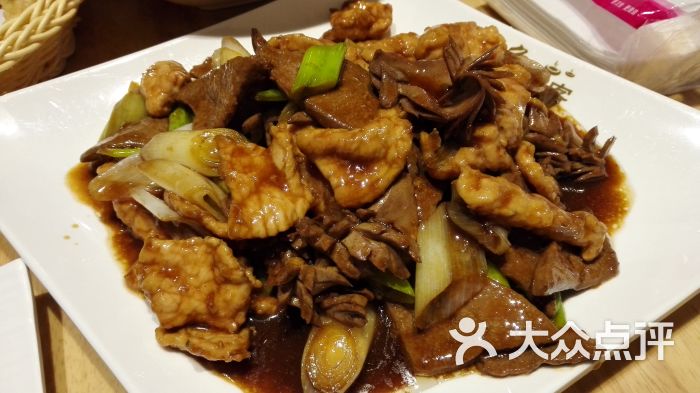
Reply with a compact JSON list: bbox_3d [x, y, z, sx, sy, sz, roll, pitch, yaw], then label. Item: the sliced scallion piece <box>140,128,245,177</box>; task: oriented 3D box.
[{"bbox_3d":[-0.082,-0.023,0.270,0.049,0.016,0.019,7,57,4],"label":"sliced scallion piece"}]

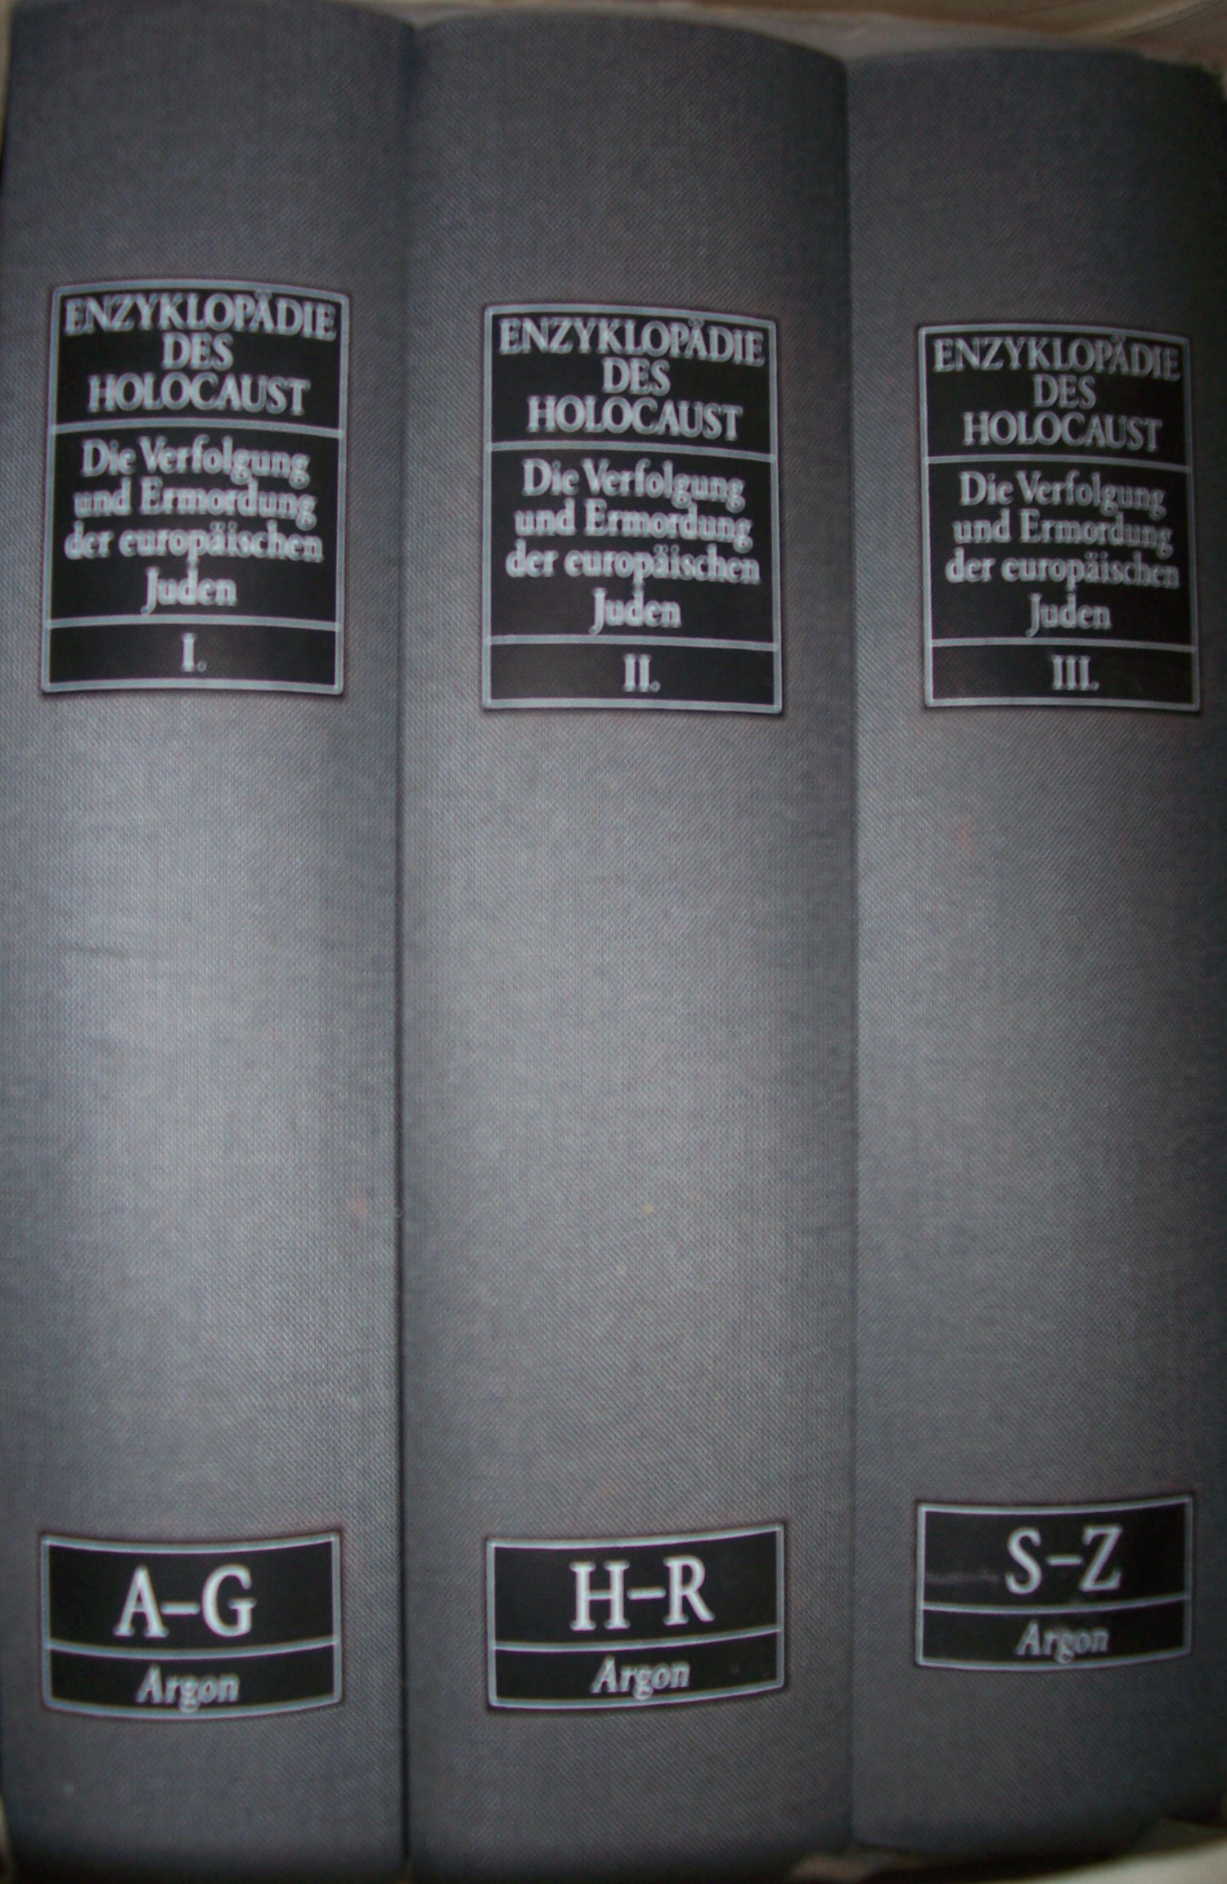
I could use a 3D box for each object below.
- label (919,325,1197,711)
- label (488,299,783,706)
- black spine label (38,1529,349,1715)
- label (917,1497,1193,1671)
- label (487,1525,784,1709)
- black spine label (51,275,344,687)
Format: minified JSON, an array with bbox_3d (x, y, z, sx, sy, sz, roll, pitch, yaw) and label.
[{"bbox_3d":[0.064,-0.061,0.266,0.041,0.055,0.004,0,0,-7],"label":"label"},{"bbox_3d":[0.003,-0.060,0.256,0.041,0.055,0.004,0,0,-8],"label":"label"},{"bbox_3d":[-0.057,0.092,0.249,0.041,0.023,0.004,0,0,-5],"label":"black spine label"},{"bbox_3d":[0.064,0.092,0.266,0.041,0.023,0.004,0,0,-7],"label":"label"},{"bbox_3d":[0.003,0.093,0.256,0.041,0.023,0.004,0,0,-8],"label":"label"},{"bbox_3d":[-0.056,-0.061,0.249,0.041,0.055,0.004,0,0,-5],"label":"black spine label"}]

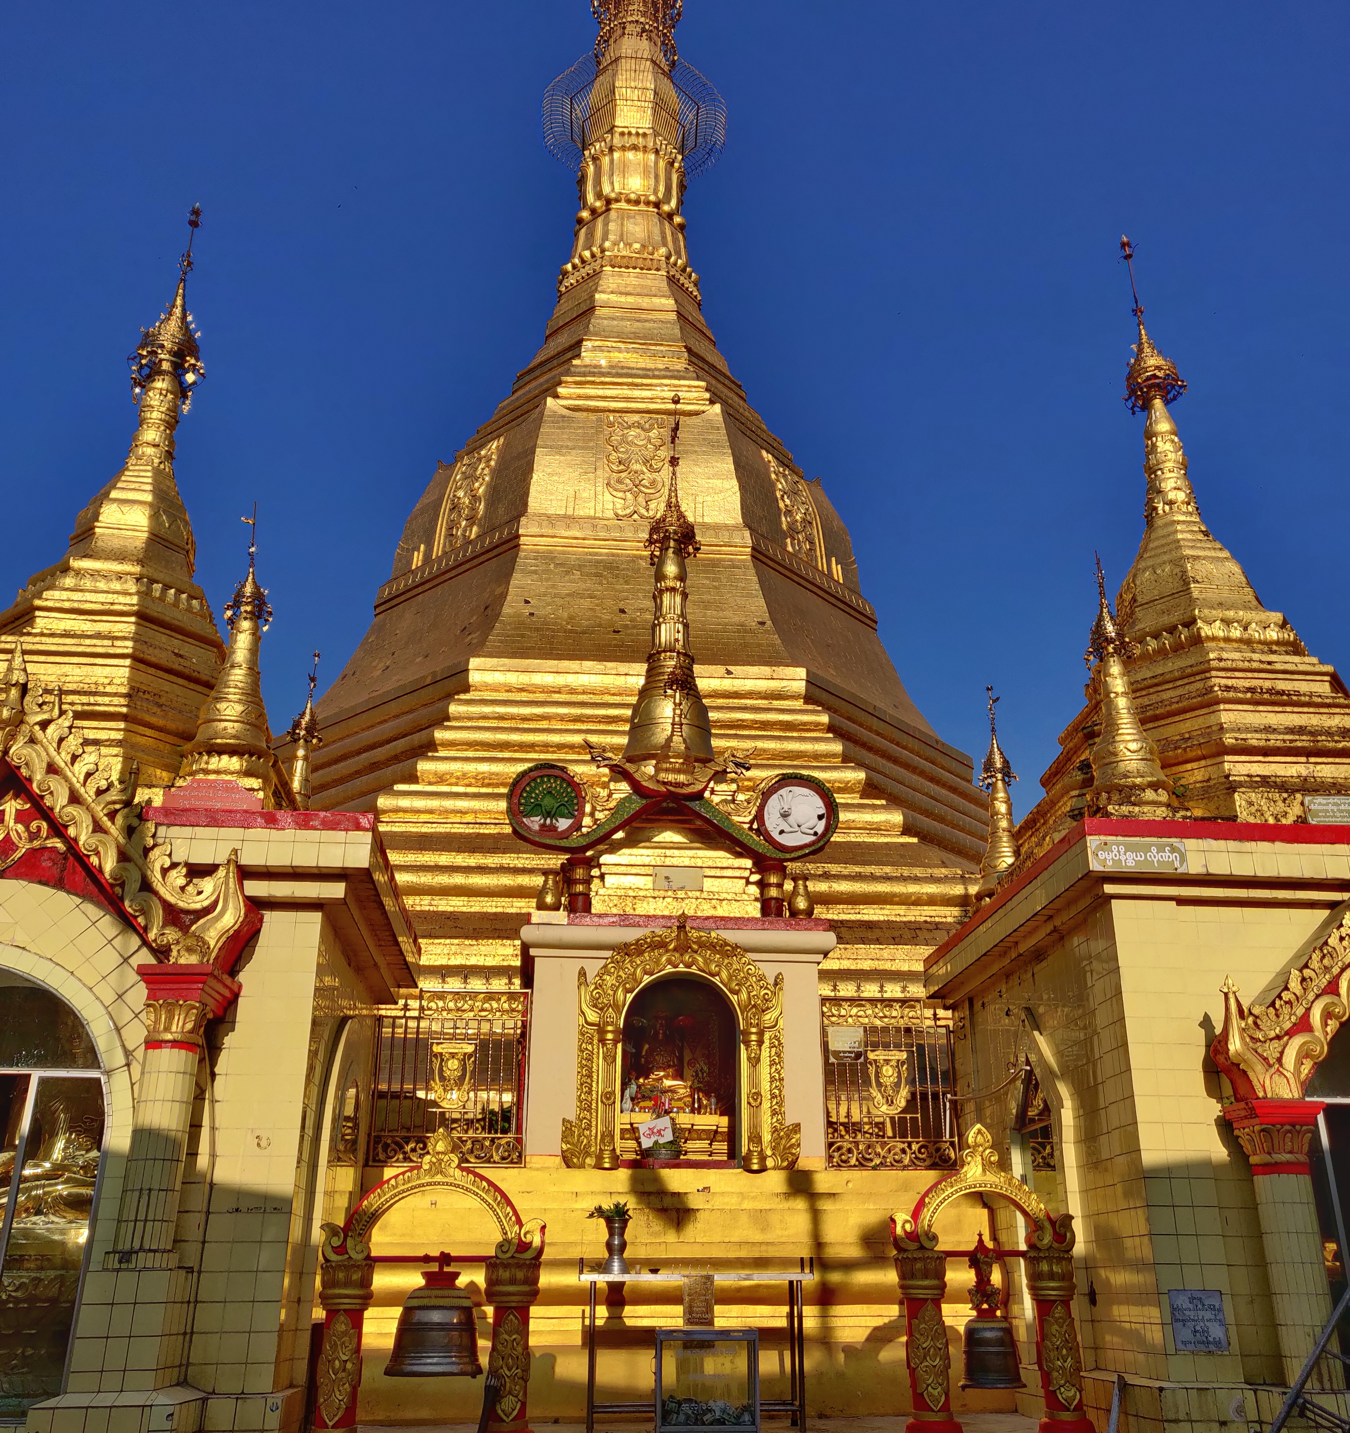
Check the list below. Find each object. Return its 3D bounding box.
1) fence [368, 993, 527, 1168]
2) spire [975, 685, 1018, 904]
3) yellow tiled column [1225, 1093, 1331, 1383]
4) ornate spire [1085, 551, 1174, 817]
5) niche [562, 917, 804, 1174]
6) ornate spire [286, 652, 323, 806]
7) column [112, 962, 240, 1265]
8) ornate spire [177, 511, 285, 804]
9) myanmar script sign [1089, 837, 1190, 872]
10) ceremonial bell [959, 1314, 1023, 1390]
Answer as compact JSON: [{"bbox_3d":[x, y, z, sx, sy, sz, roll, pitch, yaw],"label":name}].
[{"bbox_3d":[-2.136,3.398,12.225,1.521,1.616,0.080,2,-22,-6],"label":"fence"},{"bbox_3d":[4.047,1.080,16.166,0.801,3.075,0.801,2,-22,-4],"label":"spire"},{"bbox_3d":[4.960,4.202,10.468,0.586,2.074,0.572,2,-22,-4],"label":"yellow tiled column"},{"bbox_3d":[4.130,-0.284,12.222,0.800,2.801,0.800,2,-22,-6],"label":"ornate spire"},{"bbox_3d":[0.038,3.246,12.882,2.255,2.413,0.700,2,-22,-6],"label":"niche"},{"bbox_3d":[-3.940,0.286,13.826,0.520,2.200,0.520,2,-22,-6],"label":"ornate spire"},{"bbox_3d":[-3.709,2.898,9.510,0.543,2.031,0.615,2,-22,-4],"label":"column"},{"bbox_3d":[-3.966,-0.580,11.922,0.858,3.146,0.858,2,-22,-4],"label":"ornate spire"},{"bbox_3d":[4.074,1.214,11.386,0.887,0.286,0.026,2,-22,-4],"label":"myanmar script sign"},{"bbox_3d":[2.406,4.838,9.905,0.478,0.507,0.478,2,-22,-4],"label":"ceremonial bell"}]

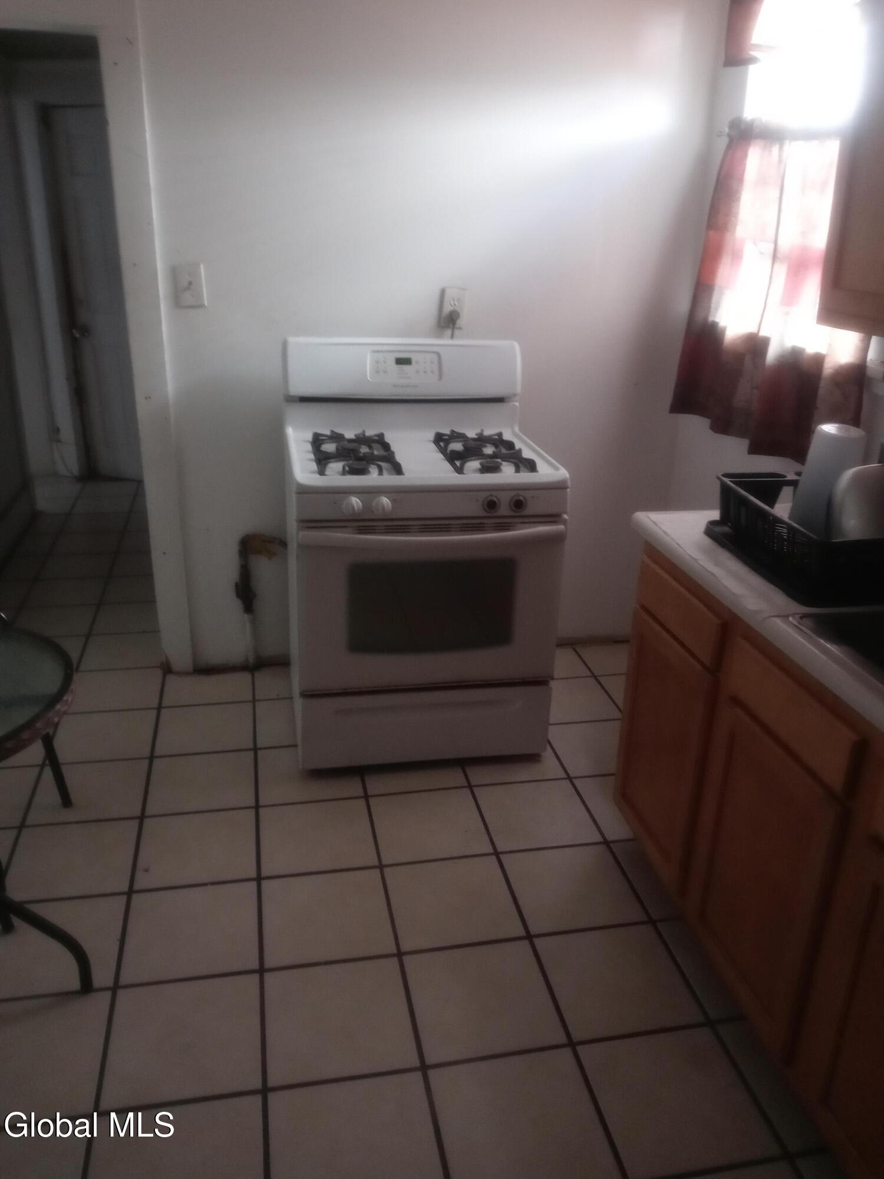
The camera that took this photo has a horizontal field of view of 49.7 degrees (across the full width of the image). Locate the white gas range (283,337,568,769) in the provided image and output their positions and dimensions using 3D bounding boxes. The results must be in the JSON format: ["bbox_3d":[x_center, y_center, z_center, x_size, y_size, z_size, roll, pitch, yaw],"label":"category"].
[{"bbox_3d":[-0.081,-0.115,2.970,0.760,1.184,0.710,-2,23,-9],"label":"white gas range"}]

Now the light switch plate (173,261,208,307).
[{"bbox_3d":[-0.787,-0.947,2.973,0.083,0.124,0.016,-7,24,-11],"label":"light switch plate"}]

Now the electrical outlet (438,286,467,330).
[{"bbox_3d":[0.036,-0.937,3.177,0.080,0.124,0.018,0,22,-14],"label":"electrical outlet"}]

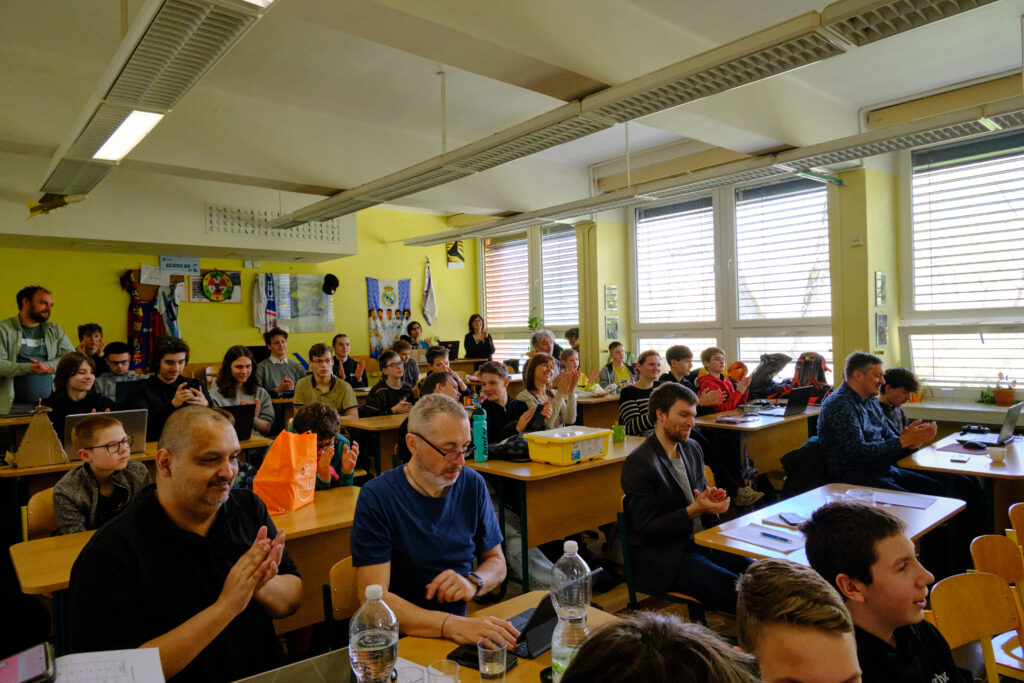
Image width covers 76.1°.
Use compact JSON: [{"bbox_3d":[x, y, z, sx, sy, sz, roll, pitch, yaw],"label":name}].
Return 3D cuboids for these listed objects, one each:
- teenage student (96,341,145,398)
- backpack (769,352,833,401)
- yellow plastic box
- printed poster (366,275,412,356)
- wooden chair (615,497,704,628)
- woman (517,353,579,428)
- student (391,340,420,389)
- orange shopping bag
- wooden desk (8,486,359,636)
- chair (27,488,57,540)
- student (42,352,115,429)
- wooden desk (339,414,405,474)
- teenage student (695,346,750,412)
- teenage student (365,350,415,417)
[{"bbox_3d":[-3.030,0.641,5.074,0.500,1.250,0.700,-2,1,-41],"label":"teenage student"},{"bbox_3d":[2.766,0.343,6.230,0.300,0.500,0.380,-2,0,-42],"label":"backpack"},{"bbox_3d":[0.316,0.569,3.617,0.430,0.140,0.320,-2,0,-42],"label":"yellow plastic box"},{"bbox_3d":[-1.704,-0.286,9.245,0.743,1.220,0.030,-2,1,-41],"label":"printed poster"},{"bbox_3d":[0.803,1.111,2.974,0.410,0.810,0.480,-2,0,-42],"label":"wooden chair"},{"bbox_3d":[0.320,0.737,4.453,0.660,1.300,0.460,-2,0,40],"label":"woman"},{"bbox_3d":[-1.067,0.580,7.012,0.460,1.230,0.700,-2,0,-42],"label":"student"},{"bbox_3d":[-0.938,0.526,2.693,0.190,0.300,0.180,-1,1,8],"label":"orange shopping bag"},{"bbox_3d":[-1.041,1.058,2.439,1.274,0.760,0.569,-2,0,-42],"label":"wooden desk"},{"bbox_3d":[-1.726,1.038,2.709,0.420,0.830,0.480,-2,0,-42],"label":"chair"},{"bbox_3d":[-2.437,0.712,3.738,0.470,1.298,0.700,-2,0,-42],"label":"student"},{"bbox_3d":[-0.562,0.923,4.823,1.290,0.750,0.590,-2,1,-41],"label":"wooden desk"},{"bbox_3d":[1.732,0.684,5.449,0.720,1.270,0.500,-1,1,40],"label":"teenage student"},{"bbox_3d":[-0.862,0.692,5.134,0.700,1.244,0.480,-1,0,40],"label":"teenage student"}]

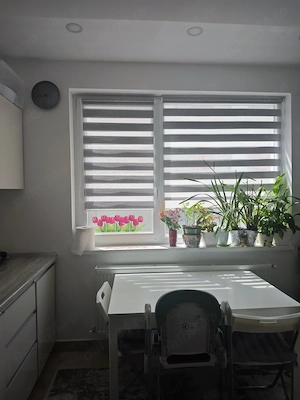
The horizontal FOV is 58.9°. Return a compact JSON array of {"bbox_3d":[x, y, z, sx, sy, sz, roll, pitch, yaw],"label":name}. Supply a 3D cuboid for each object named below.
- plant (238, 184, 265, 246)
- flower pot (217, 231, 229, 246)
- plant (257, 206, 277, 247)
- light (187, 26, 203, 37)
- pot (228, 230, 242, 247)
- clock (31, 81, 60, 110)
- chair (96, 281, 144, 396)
[{"bbox_3d":[1.011,0.146,2.660,0.250,0.596,0.225,-1,2,-4],"label":"plant"},{"bbox_3d":[0.725,0.383,2.649,0.120,0.141,0.120,-1,2,0],"label":"flower pot"},{"bbox_3d":[1.164,0.262,2.677,0.189,0.382,0.179,-1,2,-4],"label":"plant"},{"bbox_3d":[0.342,-1.274,2.004,0.122,0.030,0.122,-1,2,-4],"label":"light"},{"bbox_3d":[0.860,0.385,2.659,0.124,0.141,0.124,-1,2,0],"label":"pot"},{"bbox_3d":[-0.936,-0.943,2.401,0.255,0.255,0.040,-1,2,-4],"label":"clock"},{"bbox_3d":[-0.130,1.041,1.949,0.460,0.770,0.430,0,2,4],"label":"chair"}]

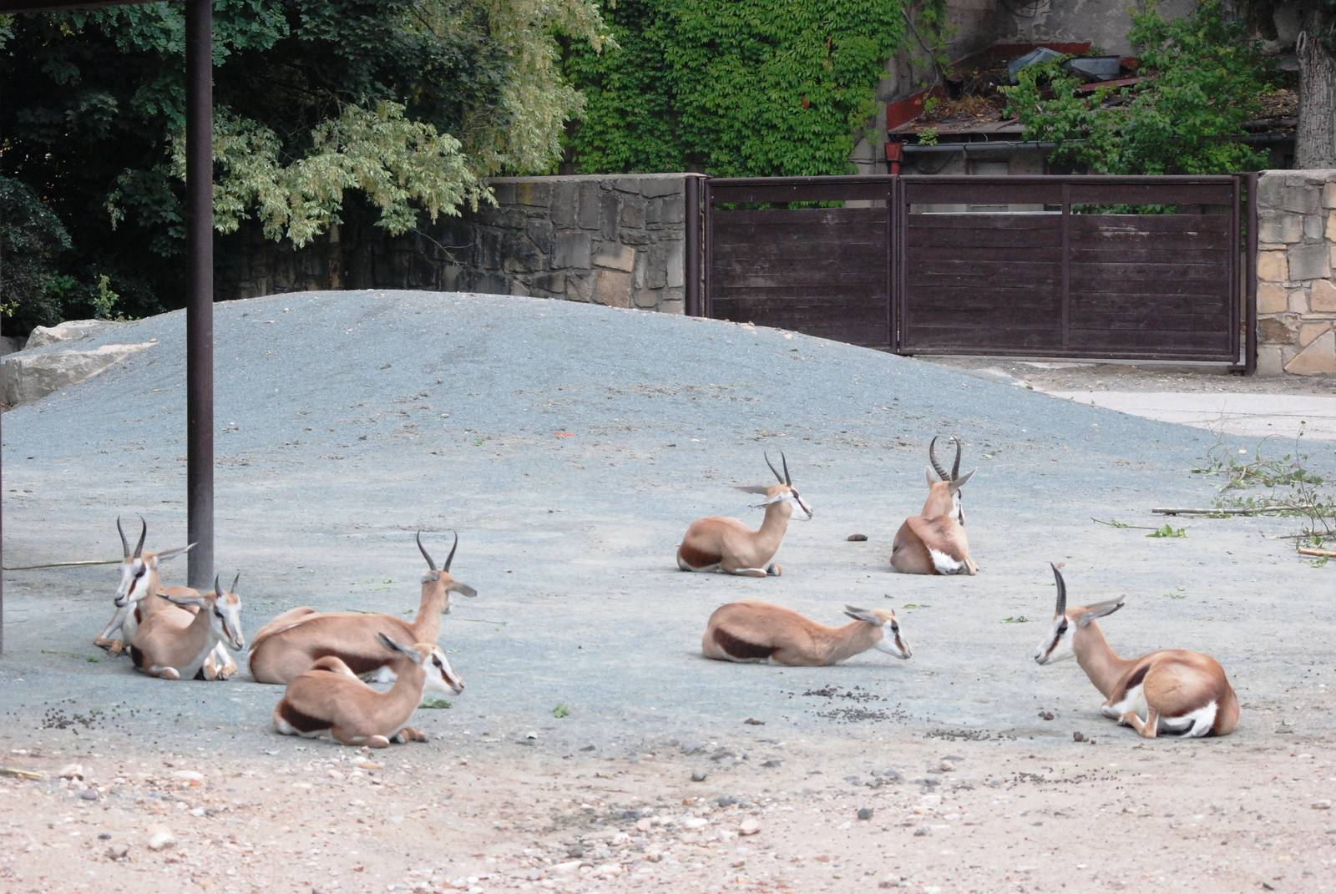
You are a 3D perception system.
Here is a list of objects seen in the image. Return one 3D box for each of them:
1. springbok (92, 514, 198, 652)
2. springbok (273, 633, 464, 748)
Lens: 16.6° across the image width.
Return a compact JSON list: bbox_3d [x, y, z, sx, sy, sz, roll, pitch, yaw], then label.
[{"bbox_3d":[-2.429,0.661,21.600,0.420,0.660,0.820,1,3,27],"label":"springbok"},{"bbox_3d":[-1.193,0.964,18.200,0.750,0.450,0.370,1,3,27],"label":"springbok"}]

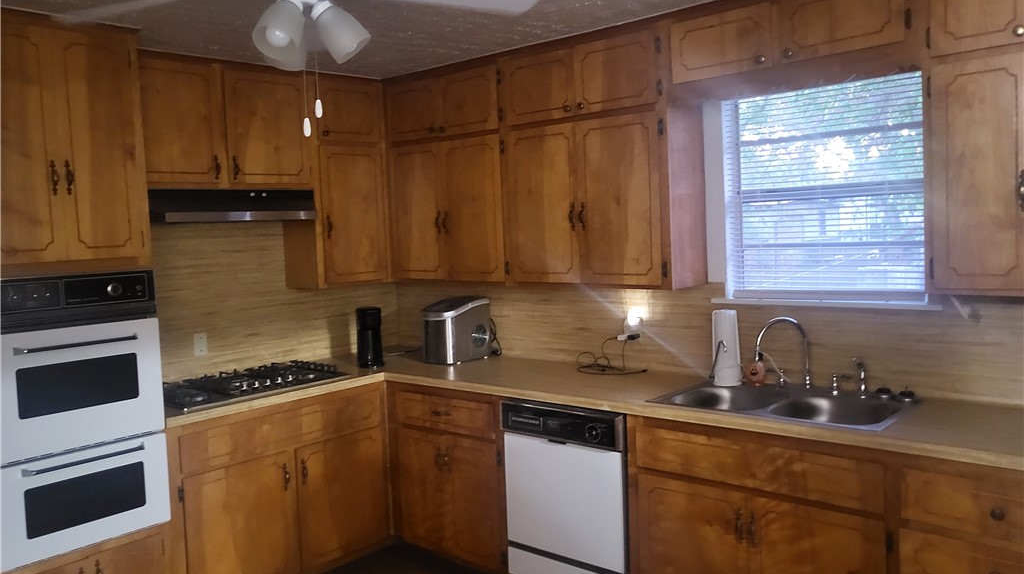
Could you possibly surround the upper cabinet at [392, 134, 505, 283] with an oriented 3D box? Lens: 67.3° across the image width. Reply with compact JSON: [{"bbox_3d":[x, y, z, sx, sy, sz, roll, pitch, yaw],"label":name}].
[{"bbox_3d":[-0.266,-0.399,4.106,0.825,0.735,0.330,1,5,39],"label":"upper cabinet"}]

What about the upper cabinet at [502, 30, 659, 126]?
[{"bbox_3d":[0.361,-0.878,3.339,0.820,0.315,0.310,1,6,41],"label":"upper cabinet"}]

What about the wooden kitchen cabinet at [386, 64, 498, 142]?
[{"bbox_3d":[-0.287,-0.939,4.068,0.820,0.330,0.330,1,5,39],"label":"wooden kitchen cabinet"}]

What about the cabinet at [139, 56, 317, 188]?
[{"bbox_3d":[-1.406,-0.744,3.593,0.300,0.590,0.935,1,5,39],"label":"cabinet"}]

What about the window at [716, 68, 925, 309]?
[{"bbox_3d":[1.169,-0.361,2.929,0.765,0.830,0.090,1,6,41],"label":"window"}]

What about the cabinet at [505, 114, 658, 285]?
[{"bbox_3d":[0.384,-0.363,3.375,0.815,0.698,0.310,1,6,41],"label":"cabinet"}]

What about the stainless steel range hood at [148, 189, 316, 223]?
[{"bbox_3d":[-1.339,-0.366,3.539,0.315,0.142,0.835,1,6,41],"label":"stainless steel range hood"}]

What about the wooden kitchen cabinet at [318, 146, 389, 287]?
[{"bbox_3d":[-0.941,-0.387,4.175,0.300,0.750,0.455,1,5,39],"label":"wooden kitchen cabinet"}]

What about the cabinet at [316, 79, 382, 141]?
[{"bbox_3d":[-0.960,-0.928,4.136,0.300,0.335,0.455,1,5,39],"label":"cabinet"}]

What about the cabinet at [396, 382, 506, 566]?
[{"bbox_3d":[-0.094,0.829,3.704,0.695,0.775,0.620,1,6,41],"label":"cabinet"}]

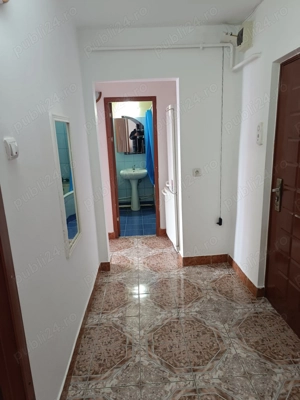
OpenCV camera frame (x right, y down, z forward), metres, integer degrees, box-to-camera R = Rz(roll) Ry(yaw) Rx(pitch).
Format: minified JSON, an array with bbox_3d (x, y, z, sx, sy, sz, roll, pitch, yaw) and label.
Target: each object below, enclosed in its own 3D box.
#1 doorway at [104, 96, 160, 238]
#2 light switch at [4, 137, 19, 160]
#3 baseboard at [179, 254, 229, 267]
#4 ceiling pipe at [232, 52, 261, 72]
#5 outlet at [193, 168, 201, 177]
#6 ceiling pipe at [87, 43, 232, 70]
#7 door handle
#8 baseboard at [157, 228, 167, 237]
[{"bbox_3d":[-0.231,-0.416,3.972,0.689,1.987,0.120,-3,14,-2],"label":"doorway"},{"bbox_3d":[-0.561,-0.210,1.137,0.022,0.084,0.079,-3,14,-2],"label":"light switch"},{"bbox_3d":[0.644,0.694,3.239,0.558,0.106,0.017,-3,14,-2],"label":"baseboard"},{"bbox_3d":[0.838,-1.214,2.460,0.038,0.040,0.625,-3,14,-2],"label":"ceiling pipe"},{"bbox_3d":[0.509,-0.296,2.977,0.090,0.088,0.027,-3,14,-2],"label":"outlet"},{"bbox_3d":[0.132,-1.376,2.684,1.395,0.248,0.042,-3,14,-2],"label":"ceiling pipe"},{"bbox_3d":[1.013,-0.037,2.223,0.063,0.273,0.105,-3,14,-2],"label":"door handle"},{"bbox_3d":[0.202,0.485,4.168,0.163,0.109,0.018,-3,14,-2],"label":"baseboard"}]

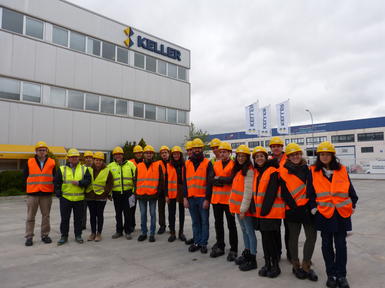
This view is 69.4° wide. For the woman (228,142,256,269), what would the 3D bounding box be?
[{"bbox_3d":[0.709,0.870,3.963,0.350,1.717,0.440,4,-6,-45],"label":"woman"}]

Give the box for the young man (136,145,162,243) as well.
[{"bbox_3d":[-0.854,0.930,5.324,0.540,1.805,0.350,0,-3,-6],"label":"young man"}]

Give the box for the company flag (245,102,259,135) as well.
[{"bbox_3d":[5.517,-2.368,25.800,1.213,2.972,0.120,-1,-4,12],"label":"company flag"}]

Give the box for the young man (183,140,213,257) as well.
[{"bbox_3d":[0.109,0.850,4.715,0.520,1.892,0.370,-1,-3,12],"label":"young man"}]

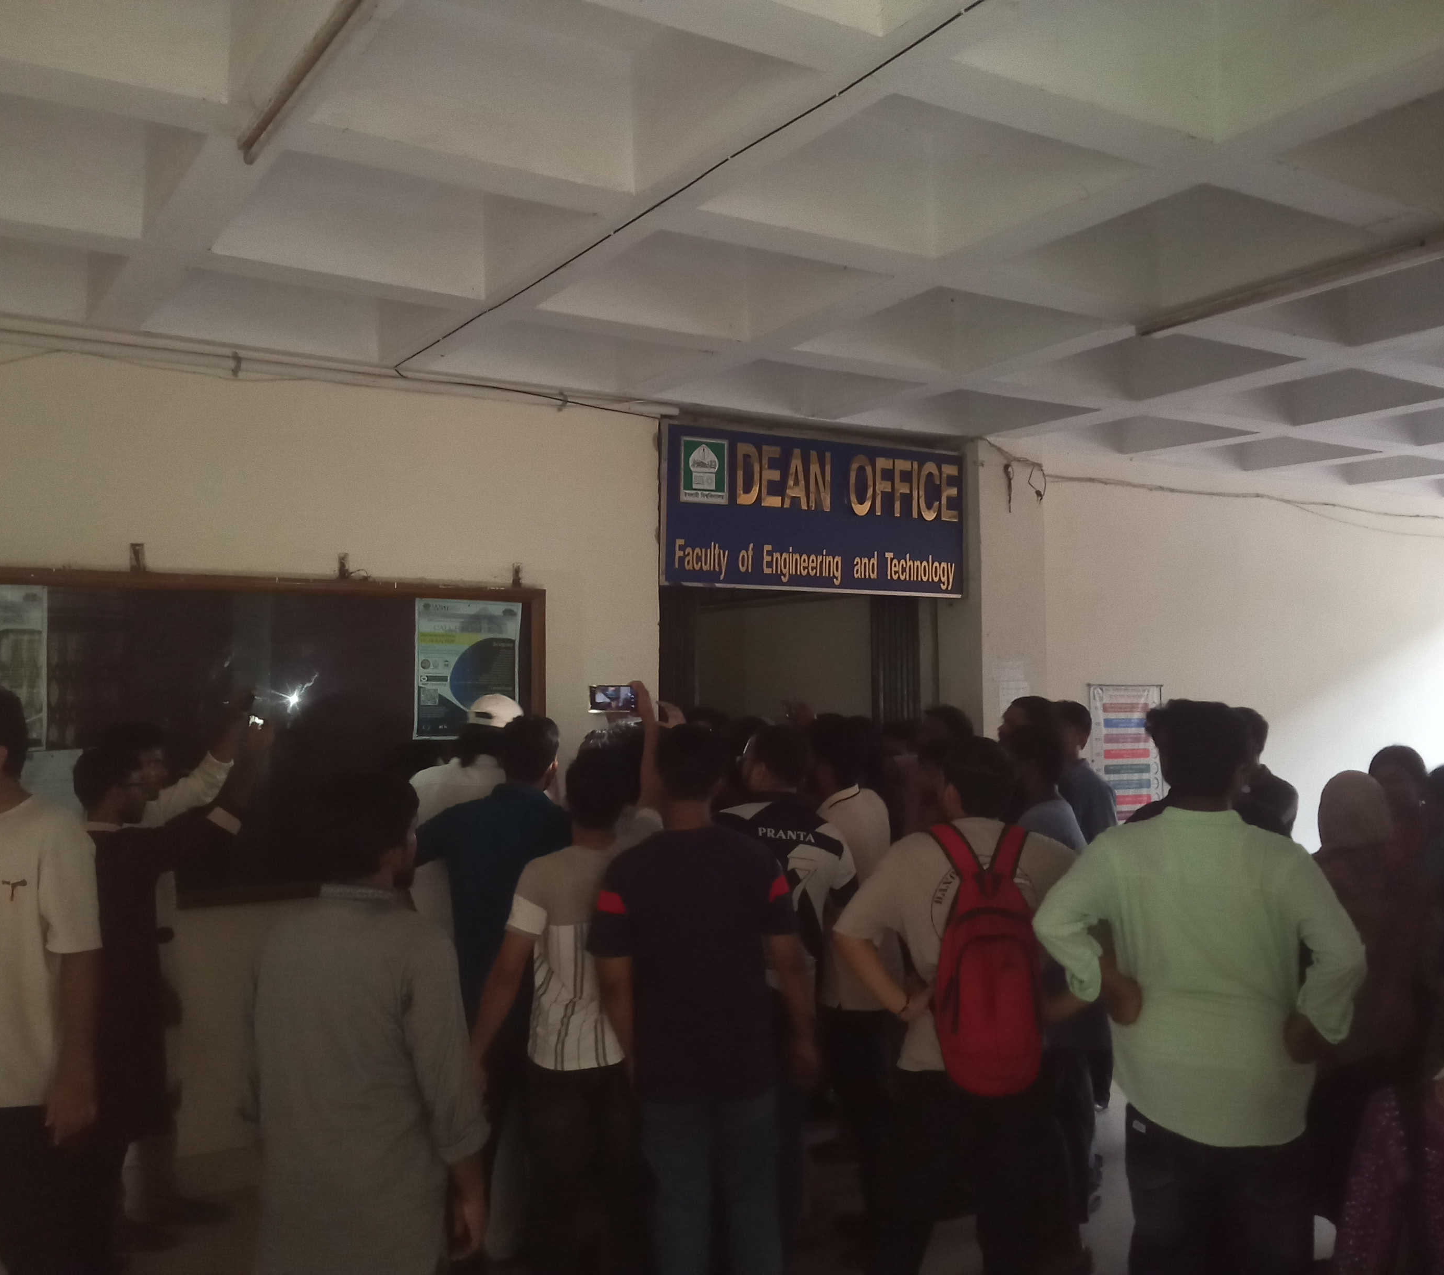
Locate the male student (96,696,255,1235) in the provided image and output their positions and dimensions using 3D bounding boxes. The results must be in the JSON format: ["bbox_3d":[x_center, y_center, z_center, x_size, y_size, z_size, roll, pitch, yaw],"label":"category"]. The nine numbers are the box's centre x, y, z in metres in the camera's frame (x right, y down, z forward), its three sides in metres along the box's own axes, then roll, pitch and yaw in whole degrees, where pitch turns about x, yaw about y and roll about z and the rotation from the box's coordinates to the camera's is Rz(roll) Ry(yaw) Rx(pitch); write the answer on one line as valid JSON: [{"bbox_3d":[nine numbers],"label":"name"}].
[{"bbox_3d":[-1.848,1.081,4.585,0.680,1.740,0.520,1,-3,-30],"label":"male student"}]

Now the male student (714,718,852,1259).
[{"bbox_3d":[0.196,1.100,4.304,0.480,1.660,0.340,0,-2,-5],"label":"male student"}]

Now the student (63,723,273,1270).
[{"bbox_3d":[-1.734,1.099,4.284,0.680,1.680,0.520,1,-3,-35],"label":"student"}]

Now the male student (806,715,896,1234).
[{"bbox_3d":[0.413,1.099,4.554,0.460,1.680,0.340,1,-3,-27],"label":"male student"}]

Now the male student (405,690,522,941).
[{"bbox_3d":[-0.810,1.078,4.686,0.520,1.745,0.360,-1,-2,21],"label":"male student"}]

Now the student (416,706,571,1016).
[{"bbox_3d":[-0.667,1.085,4.084,0.530,1.680,0.360,-1,-2,14],"label":"student"}]

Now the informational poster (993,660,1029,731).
[{"bbox_3d":[1.447,0.291,6.883,0.247,0.347,0.010,1,-3,-32],"label":"informational poster"}]

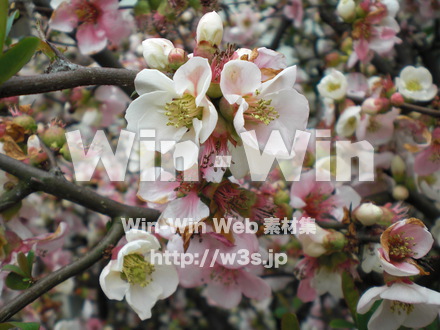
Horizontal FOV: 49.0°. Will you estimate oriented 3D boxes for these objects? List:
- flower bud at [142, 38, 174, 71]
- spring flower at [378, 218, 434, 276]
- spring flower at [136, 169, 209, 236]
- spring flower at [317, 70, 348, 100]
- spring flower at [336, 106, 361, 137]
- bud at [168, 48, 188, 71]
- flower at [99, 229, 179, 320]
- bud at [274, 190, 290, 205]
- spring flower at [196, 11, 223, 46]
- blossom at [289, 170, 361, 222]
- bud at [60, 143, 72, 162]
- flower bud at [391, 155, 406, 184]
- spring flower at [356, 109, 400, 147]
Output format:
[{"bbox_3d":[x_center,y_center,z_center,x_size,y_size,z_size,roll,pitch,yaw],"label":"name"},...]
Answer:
[{"bbox_3d":[-0.032,-0.057,0.250,0.015,0.016,0.015,-20,3,13],"label":"flower bud"},{"bbox_3d":[0.112,0.050,0.290,0.031,0.032,0.022,-3,-23,-15],"label":"spring flower"},{"bbox_3d":[-0.026,0.020,0.270,0.038,0.034,0.020,2,9,11],"label":"spring flower"},{"bbox_3d":[0.084,-0.059,0.360,0.022,0.022,0.016,3,-14,13],"label":"spring flower"},{"bbox_3d":[0.117,-0.040,0.440,0.024,0.028,0.019,6,-6,31],"label":"spring flower"},{"bbox_3d":[-0.023,-0.059,0.268,0.010,0.012,0.010,-6,12,-1],"label":"bud"},{"bbox_3d":[-0.043,0.057,0.255,0.041,0.040,0.022,-3,12,-17],"label":"flower"},{"bbox_3d":[0.042,0.022,0.320,0.010,0.009,0.010,6,12,1],"label":"bud"},{"bbox_3d":[-0.005,-0.075,0.265,0.013,0.019,0.013,7,6,1],"label":"spring flower"},{"bbox_3d":[0.066,0.020,0.310,0.041,0.030,0.020,-1,-18,-6],"label":"blossom"},{"bbox_3d":[-0.105,-0.009,0.330,0.009,0.013,0.009,0,10,0],"label":"bud"},{"bbox_3d":[0.139,0.003,0.375,0.012,0.022,0.012,-5,6,0],"label":"flower bud"},{"bbox_3d":[0.134,-0.032,0.410,0.035,0.032,0.022,3,10,17],"label":"spring flower"}]

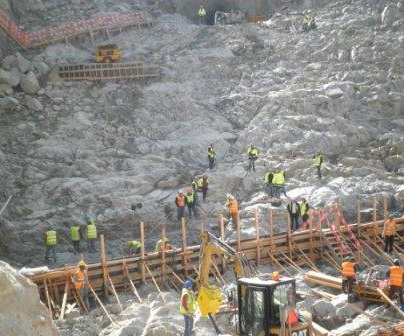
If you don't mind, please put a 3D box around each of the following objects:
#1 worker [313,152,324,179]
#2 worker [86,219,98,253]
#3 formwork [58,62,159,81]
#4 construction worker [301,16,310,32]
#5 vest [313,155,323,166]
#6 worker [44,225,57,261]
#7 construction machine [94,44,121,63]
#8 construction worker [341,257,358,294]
[{"bbox_3d":[7.546,-0.142,39.300,0.550,1.740,0.420,1,7,30],"label":"worker"},{"bbox_3d":[-5.590,3.430,31.000,0.580,1.770,0.420,-2,6,6],"label":"worker"},{"bbox_3d":[-7.301,-7.520,47.500,7.800,1.200,0.600,-2,6,-3],"label":"formwork"},{"bbox_3d":[9.277,-12.774,54.000,0.600,1.420,0.600,-1,6,18],"label":"construction worker"},{"bbox_3d":[7.558,-0.455,39.531,0.340,0.700,0.550,-11,15,-43],"label":"vest"},{"bbox_3d":[-7.606,3.828,30.600,0.580,1.750,0.420,-4,6,-9],"label":"worker"},{"bbox_3d":[-8.440,-10.241,54.500,2.200,1.600,3.000,-4,6,-9],"label":"construction machine"},{"bbox_3d":[6.090,4.458,25.029,0.620,1.750,0.420,5,13,29],"label":"construction worker"}]

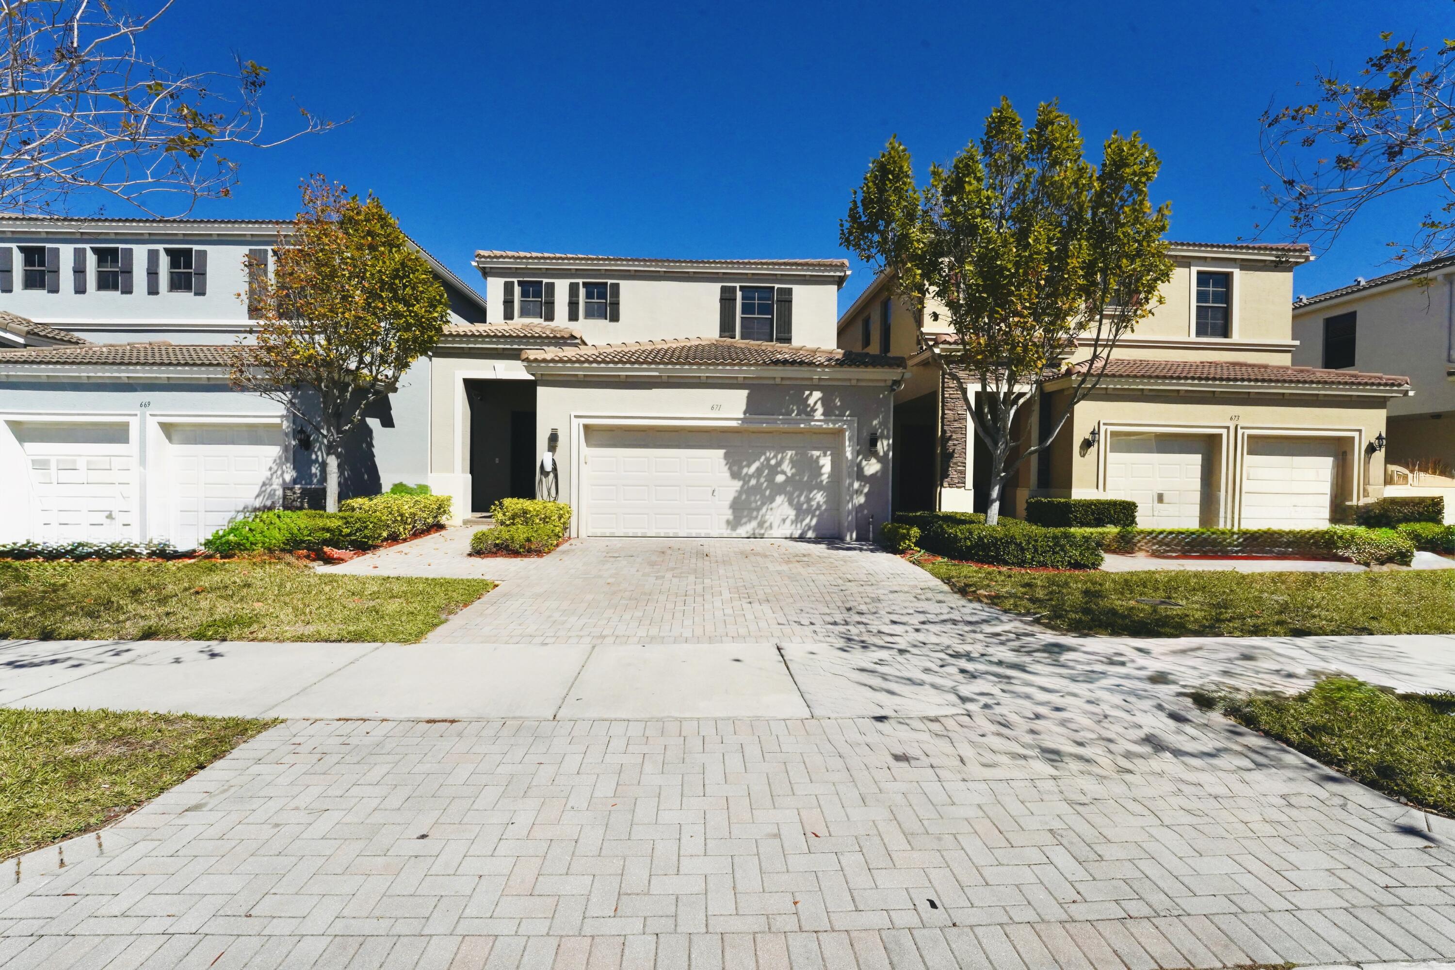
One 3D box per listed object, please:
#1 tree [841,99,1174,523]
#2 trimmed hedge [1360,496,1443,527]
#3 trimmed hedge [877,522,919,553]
[{"bbox_3d":[4.541,-2.483,9.221,5.250,7.410,4.850,1,1,-4],"label":"tree"},{"bbox_3d":[12.939,0.777,10.963,1.200,0.930,0.650,1,1,-4],"label":"trimmed hedge"},{"bbox_3d":[2.900,0.909,9.870,0.630,0.480,0.600,1,1,-4],"label":"trimmed hedge"}]

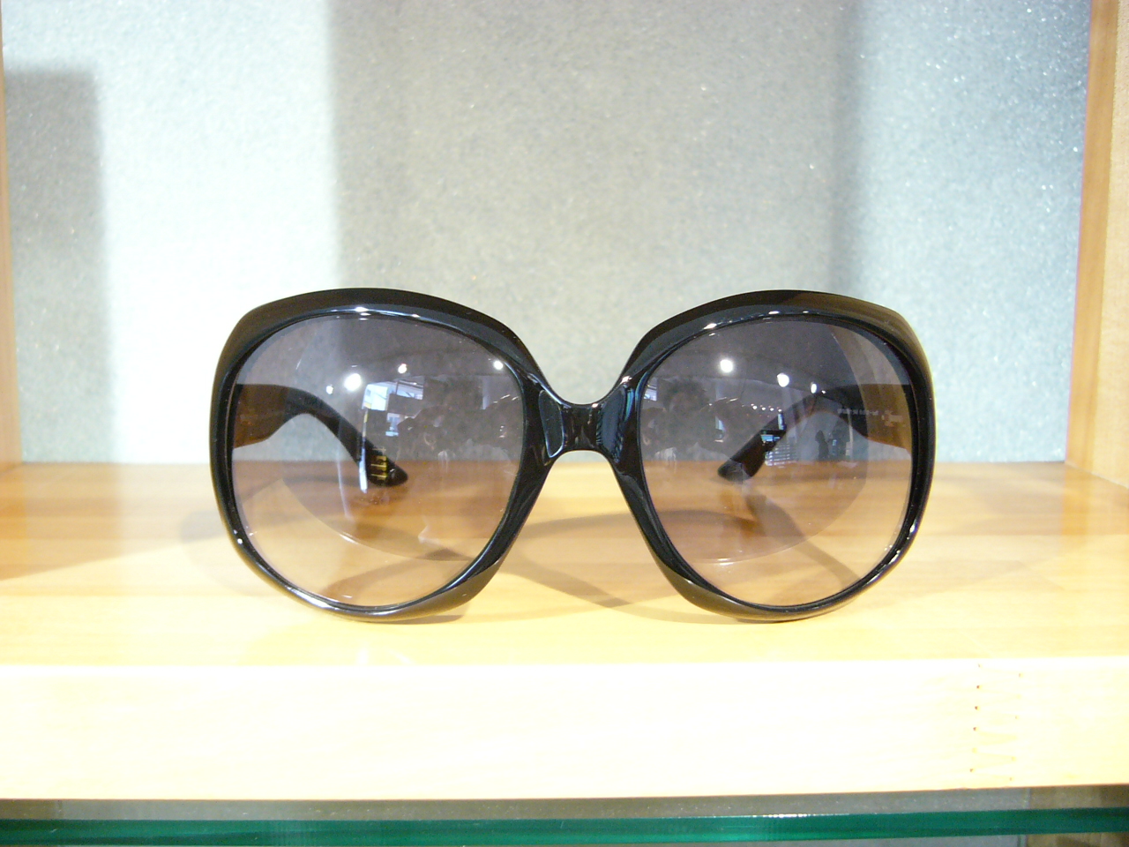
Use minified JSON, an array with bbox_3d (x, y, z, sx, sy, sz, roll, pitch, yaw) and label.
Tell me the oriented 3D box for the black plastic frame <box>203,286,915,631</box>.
[{"bbox_3d":[0.001,-0.003,0.281,0.147,0.067,0.122,0,10,-2],"label":"black plastic frame"}]

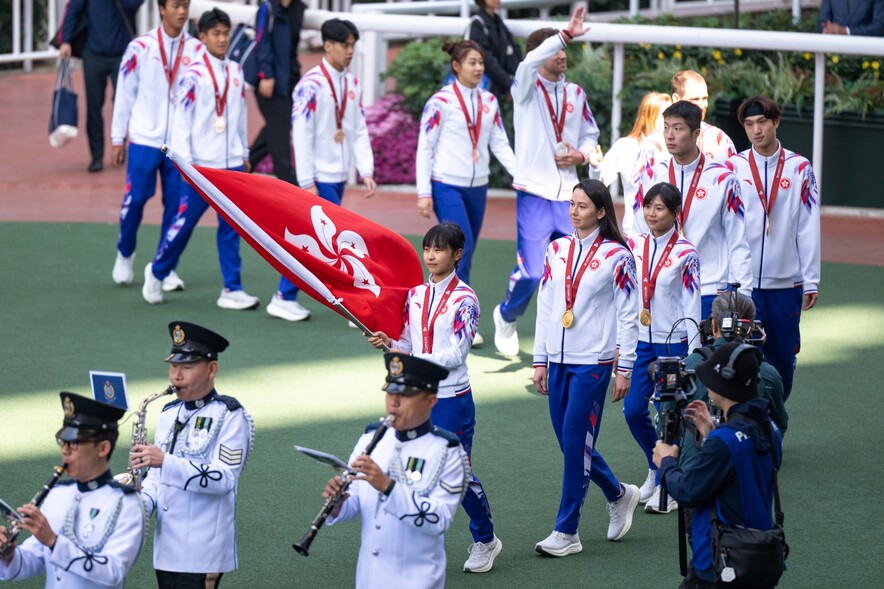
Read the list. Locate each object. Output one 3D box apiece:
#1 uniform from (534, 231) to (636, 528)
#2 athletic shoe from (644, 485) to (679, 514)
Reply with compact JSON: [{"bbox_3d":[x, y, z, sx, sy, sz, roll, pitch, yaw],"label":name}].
[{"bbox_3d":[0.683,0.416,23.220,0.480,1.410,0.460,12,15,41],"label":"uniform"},{"bbox_3d":[1.055,0.988,23.543,0.095,0.115,0.260,9,14,37],"label":"athletic shoe"}]

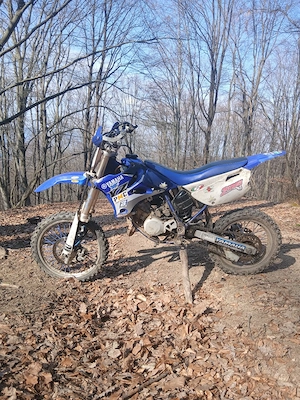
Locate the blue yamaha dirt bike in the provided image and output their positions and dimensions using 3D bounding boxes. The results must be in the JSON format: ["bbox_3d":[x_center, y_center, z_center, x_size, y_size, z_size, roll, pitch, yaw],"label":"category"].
[{"bbox_3d":[0.015,0.055,2.210,1.830,1.160,0.760,0,13,2],"label":"blue yamaha dirt bike"}]

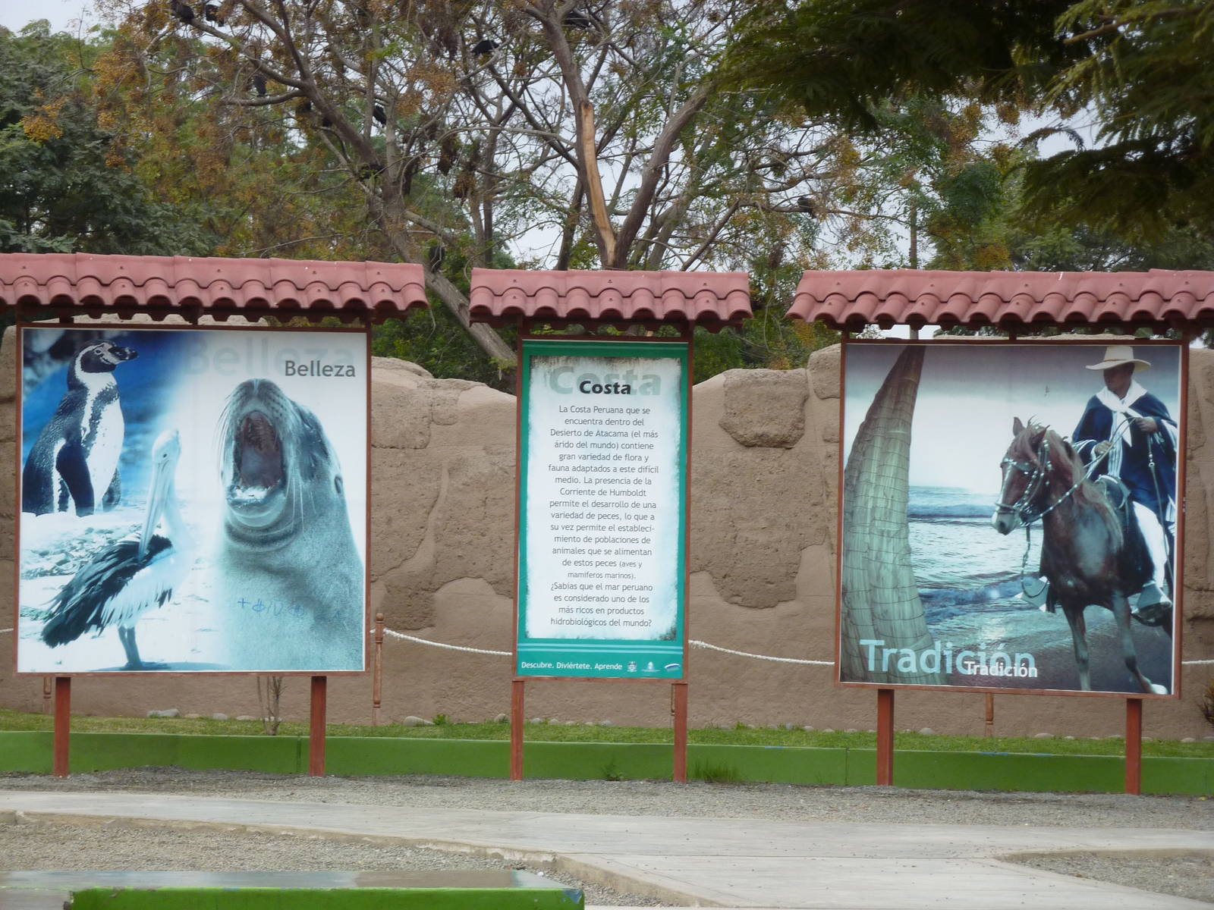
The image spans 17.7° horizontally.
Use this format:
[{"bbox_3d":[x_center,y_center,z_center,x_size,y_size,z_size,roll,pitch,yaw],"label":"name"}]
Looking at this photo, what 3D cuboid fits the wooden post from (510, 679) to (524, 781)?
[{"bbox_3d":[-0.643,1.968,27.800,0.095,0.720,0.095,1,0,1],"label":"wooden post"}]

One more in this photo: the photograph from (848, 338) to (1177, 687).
[{"bbox_3d":[2.816,0.440,27.130,2.490,2.460,0.070,1,0,21],"label":"photograph"}]

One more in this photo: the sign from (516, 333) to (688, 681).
[{"bbox_3d":[-0.030,0.392,27.730,1.230,2.450,0.070,1,0,1],"label":"sign"}]

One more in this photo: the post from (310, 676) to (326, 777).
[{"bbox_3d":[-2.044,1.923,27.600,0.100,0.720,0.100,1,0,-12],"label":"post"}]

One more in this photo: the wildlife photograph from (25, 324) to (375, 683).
[{"bbox_3d":[-2.905,0.323,27.350,2.490,2.460,0.070,1,0,-12],"label":"wildlife photograph"}]

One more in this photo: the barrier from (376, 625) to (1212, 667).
[{"bbox_3d":[1.388,1.438,29.000,6.200,0.250,0.120,1,0,2],"label":"barrier"}]

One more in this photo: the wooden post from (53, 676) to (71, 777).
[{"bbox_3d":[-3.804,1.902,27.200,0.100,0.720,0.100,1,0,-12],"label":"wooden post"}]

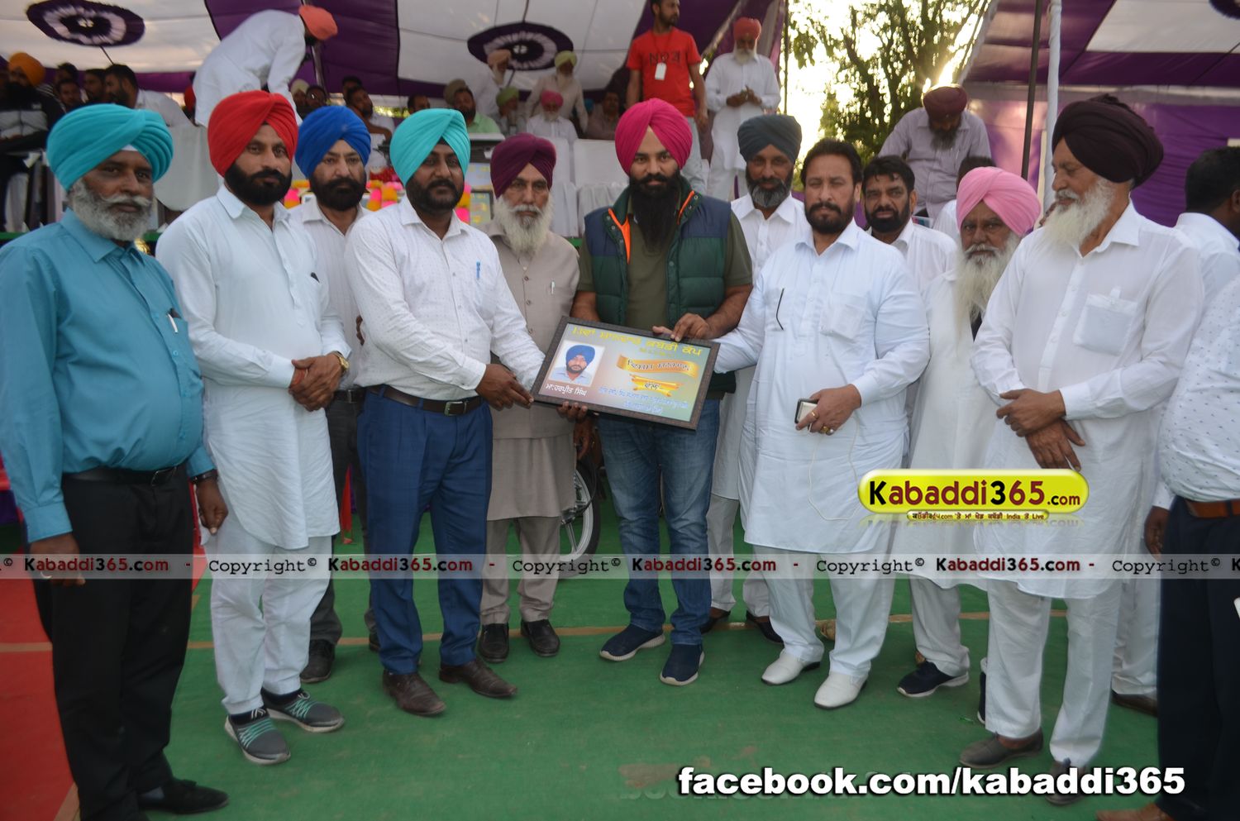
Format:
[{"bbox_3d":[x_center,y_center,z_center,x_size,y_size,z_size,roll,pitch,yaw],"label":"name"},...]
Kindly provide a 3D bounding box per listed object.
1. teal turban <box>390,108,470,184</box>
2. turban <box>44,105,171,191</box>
[{"bbox_3d":[-0.578,-0.807,2.830,0.220,0.220,0.265,-4,10,-27],"label":"teal turban"},{"bbox_3d":[-1.099,-0.566,2.000,0.275,0.195,0.250,10,14,39],"label":"turban"}]

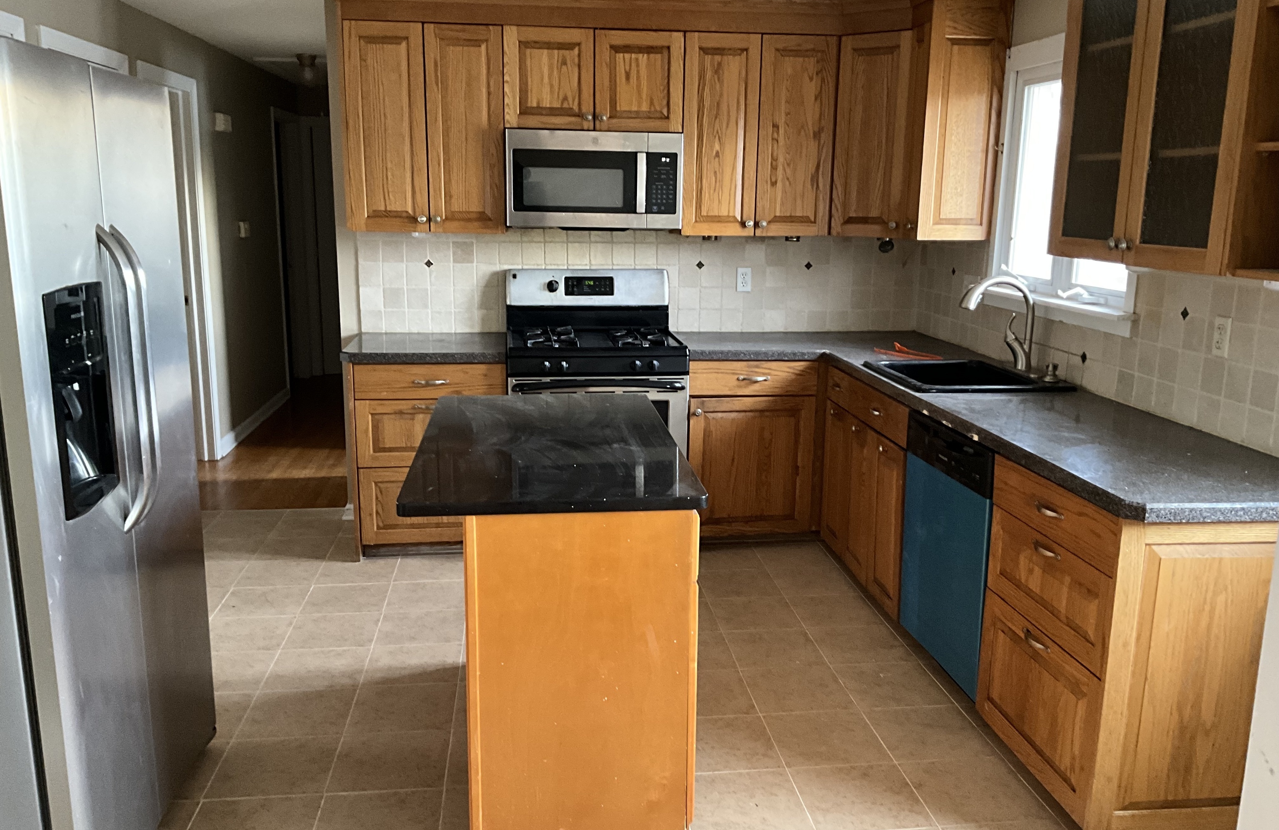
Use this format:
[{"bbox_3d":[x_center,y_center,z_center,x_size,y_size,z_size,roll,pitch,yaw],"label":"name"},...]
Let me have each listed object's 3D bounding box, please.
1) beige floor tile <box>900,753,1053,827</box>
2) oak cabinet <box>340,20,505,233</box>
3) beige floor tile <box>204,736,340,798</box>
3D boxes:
[{"bbox_3d":[0.878,0.991,2.815,0.305,0.010,0.305,-1,12,-6],"label":"beige floor tile"},{"bbox_3d":[-0.930,-1.239,4.711,0.684,0.859,0.326,-1,12,-6],"label":"oak cabinet"},{"bbox_3d":[-1.010,0.987,2.989,0.310,0.010,0.310,-1,12,-6],"label":"beige floor tile"}]

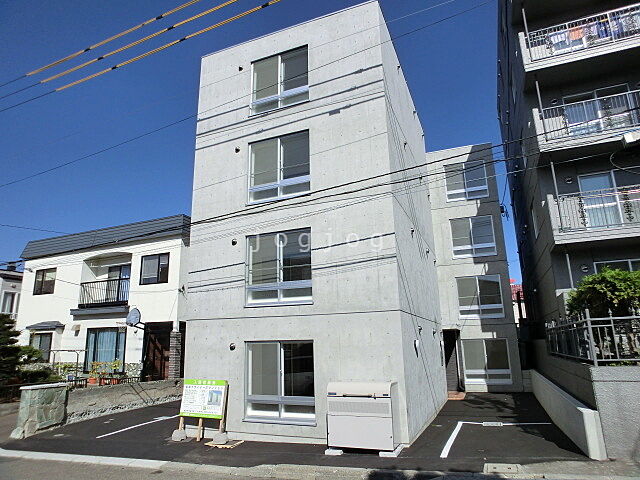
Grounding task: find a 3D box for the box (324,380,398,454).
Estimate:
[{"bbox_3d":[0.818,3.304,7.354,1.236,1.092,0.556,-7,-15,22],"label":"box"}]

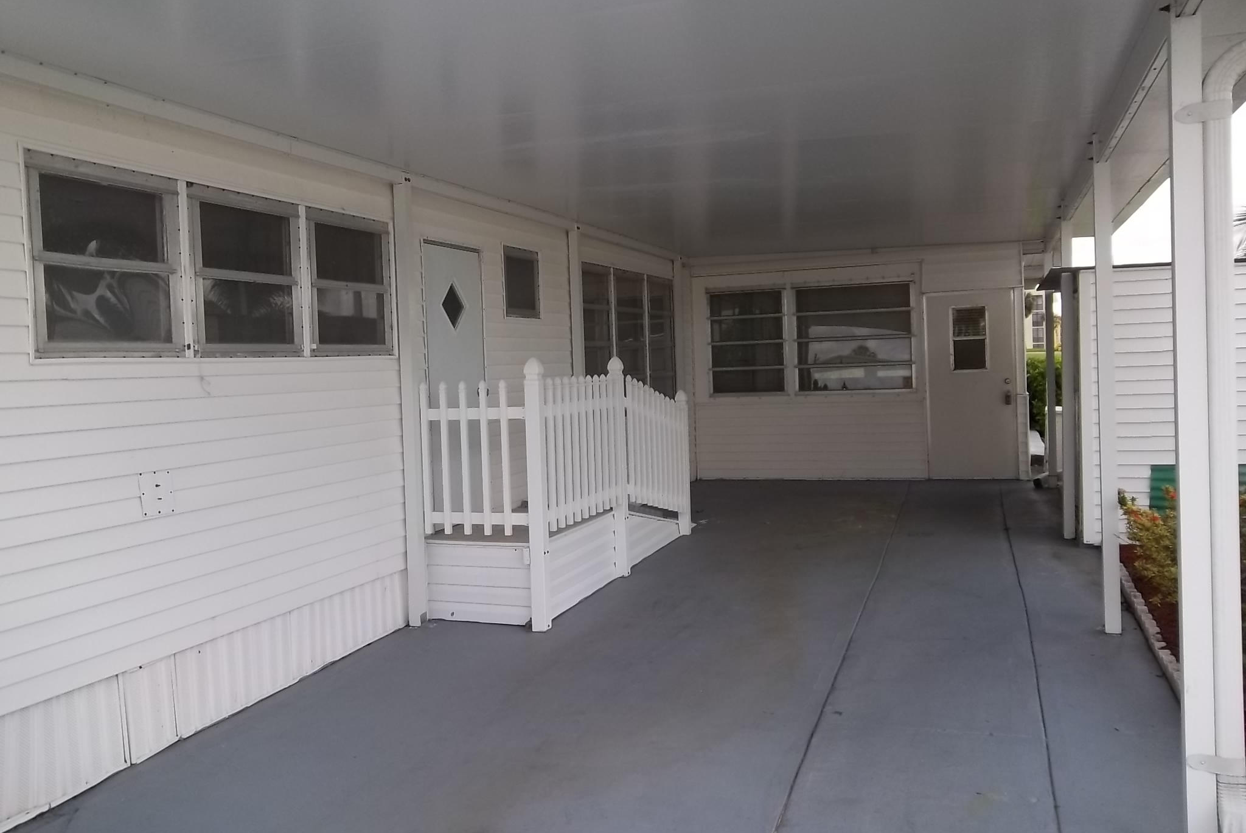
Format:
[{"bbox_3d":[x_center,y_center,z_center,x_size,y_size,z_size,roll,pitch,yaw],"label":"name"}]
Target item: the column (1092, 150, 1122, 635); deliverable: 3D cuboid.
[{"bbox_3d":[2.454,-0.088,5.102,0.076,2.394,0.076,-1,3,20],"label":"column"}]

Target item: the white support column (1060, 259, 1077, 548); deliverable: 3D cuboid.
[{"bbox_3d":[3.315,-0.253,7.509,0.076,2.339,0.076,-1,3,20],"label":"white support column"}]

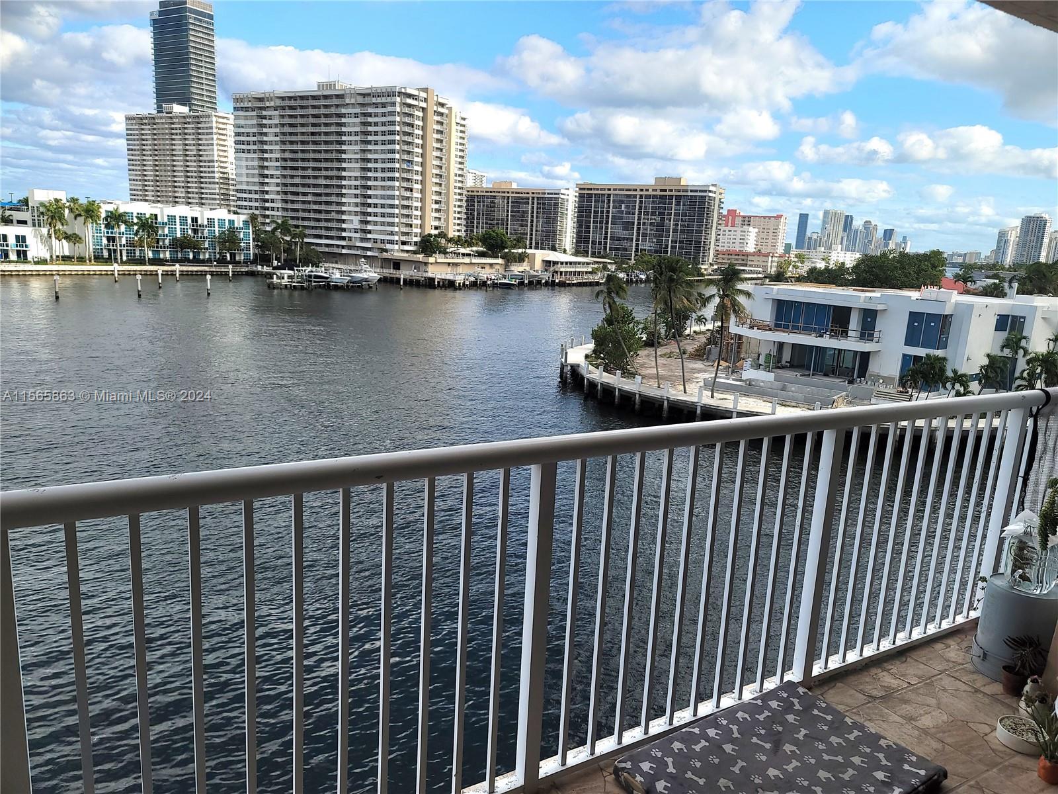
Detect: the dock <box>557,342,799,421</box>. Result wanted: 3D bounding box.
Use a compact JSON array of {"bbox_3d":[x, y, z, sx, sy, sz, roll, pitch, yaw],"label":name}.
[{"bbox_3d":[11.017,-1.899,78.831,11.500,2.300,38.000,-2,13,-23],"label":"dock"}]

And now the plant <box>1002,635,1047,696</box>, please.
[{"bbox_3d":[1.926,1.033,2.970,0.170,0.238,0.170,3,12,0],"label":"plant"}]

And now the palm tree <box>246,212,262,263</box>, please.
[{"bbox_3d":[-81.862,-47.389,228.276,4.500,15.254,4.500,3,12,0],"label":"palm tree"}]

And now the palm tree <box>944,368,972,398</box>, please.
[{"bbox_3d":[39.344,-1.020,70.144,2.600,3.486,2.600,3,12,0],"label":"palm tree"}]

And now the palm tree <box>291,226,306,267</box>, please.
[{"bbox_3d":[-69.094,-45.301,229.336,4.500,12.065,4.500,3,12,0],"label":"palm tree"}]

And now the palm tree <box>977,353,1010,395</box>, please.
[{"bbox_3d":[43.718,-1.830,71.973,3.000,4.758,2.900,3,12,0],"label":"palm tree"}]

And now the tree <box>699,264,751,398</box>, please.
[{"bbox_3d":[17.195,-5.724,67.208,4.700,11.988,4.700,3,12,0],"label":"tree"}]

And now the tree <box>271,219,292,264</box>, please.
[{"bbox_3d":[-73.233,-45.949,226.789,6.000,13.966,5.800,3,12,0],"label":"tree"}]

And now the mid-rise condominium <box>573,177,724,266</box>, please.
[{"bbox_3d":[63.276,-92.838,403.931,73.000,44.500,27.000,9,14,26],"label":"mid-rise condominium"}]

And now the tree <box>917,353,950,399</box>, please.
[{"bbox_3d":[36.528,-1.589,68.981,2.900,4.790,2.800,3,12,0],"label":"tree"}]

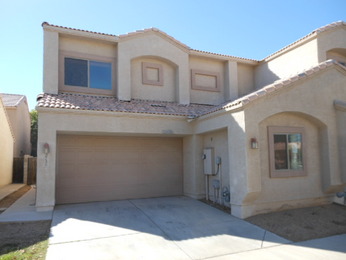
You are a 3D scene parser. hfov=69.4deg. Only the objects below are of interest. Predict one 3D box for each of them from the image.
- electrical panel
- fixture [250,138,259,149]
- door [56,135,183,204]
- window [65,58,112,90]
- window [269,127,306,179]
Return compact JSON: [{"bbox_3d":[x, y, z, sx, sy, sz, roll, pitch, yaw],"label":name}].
[{"bbox_3d":[1.270,1.118,8.789,0.180,0.890,0.500,1,-6,-21],"label":"electrical panel"},{"bbox_3d":[2.170,0.359,6.674,0.170,0.300,0.180,1,-6,-21],"label":"fixture"},{"bbox_3d":[-1.845,1.468,9.709,4.870,2.460,0.080,1,-6,-21],"label":"door"},{"bbox_3d":[-3.302,-2.198,9.868,1.820,1.150,0.100,1,-6,-21],"label":"window"},{"bbox_3d":[3.466,0.664,7.499,1.380,1.480,0.100,1,-6,-21],"label":"window"}]

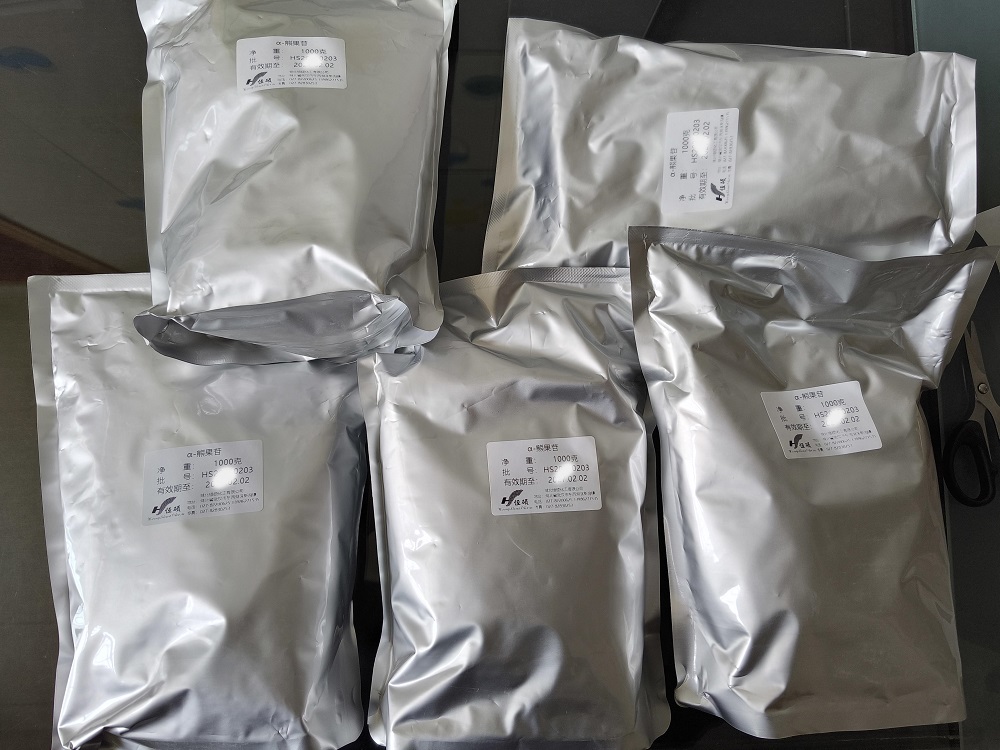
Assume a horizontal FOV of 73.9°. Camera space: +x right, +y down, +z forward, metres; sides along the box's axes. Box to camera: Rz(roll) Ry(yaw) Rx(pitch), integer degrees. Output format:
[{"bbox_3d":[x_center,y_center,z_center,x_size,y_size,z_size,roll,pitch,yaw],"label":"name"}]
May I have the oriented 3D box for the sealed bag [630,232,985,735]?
[{"bbox_3d":[0.185,0.069,0.405,0.195,0.060,0.308,-5,95,0],"label":"sealed bag"}]

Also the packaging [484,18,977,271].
[{"bbox_3d":[0.147,-0.124,0.415,0.300,0.055,0.180,3,88,0],"label":"packaging"}]

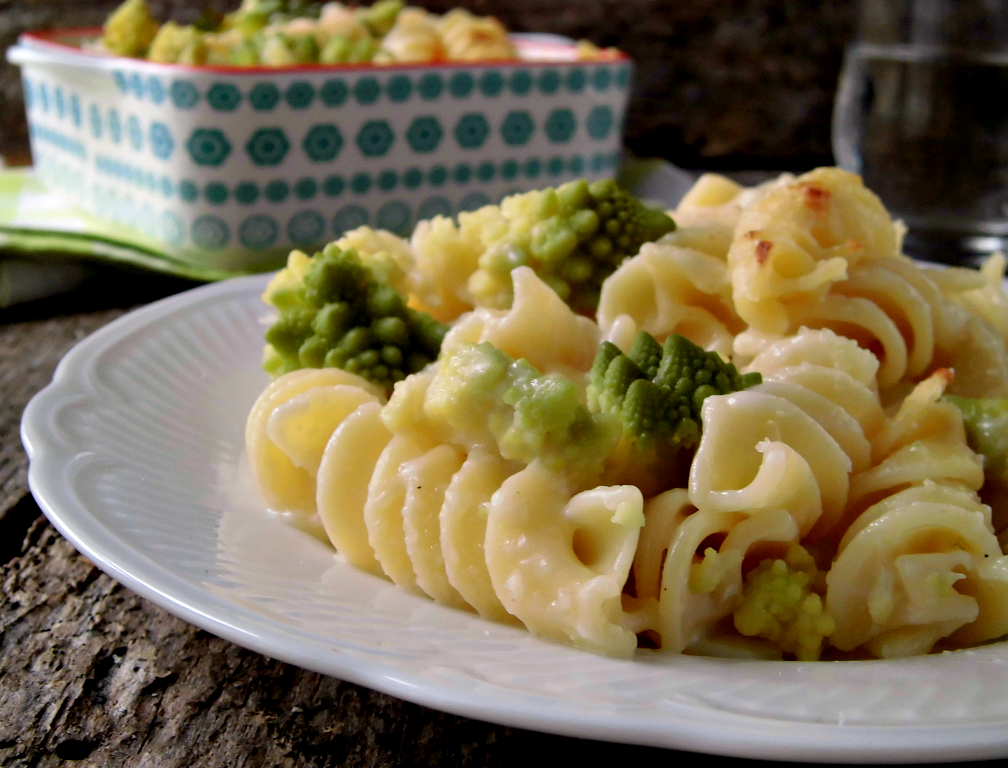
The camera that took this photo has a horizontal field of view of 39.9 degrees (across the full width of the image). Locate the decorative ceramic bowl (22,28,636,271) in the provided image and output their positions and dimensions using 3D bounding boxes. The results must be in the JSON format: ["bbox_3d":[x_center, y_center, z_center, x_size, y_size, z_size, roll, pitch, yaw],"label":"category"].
[{"bbox_3d":[-0.063,-0.089,0.476,0.187,0.055,0.154,-10,23,-30],"label":"decorative ceramic bowl"}]

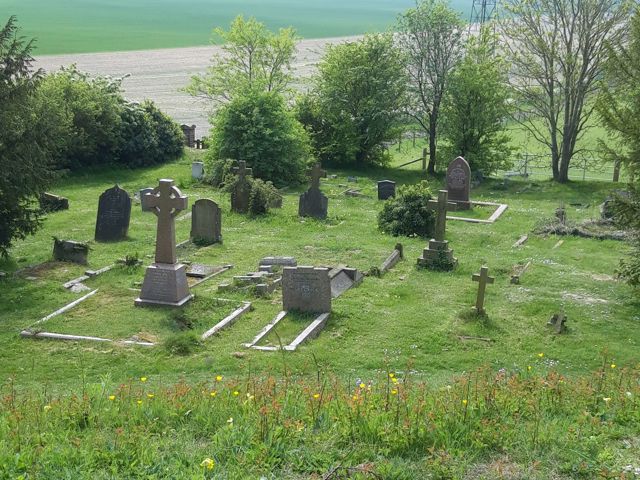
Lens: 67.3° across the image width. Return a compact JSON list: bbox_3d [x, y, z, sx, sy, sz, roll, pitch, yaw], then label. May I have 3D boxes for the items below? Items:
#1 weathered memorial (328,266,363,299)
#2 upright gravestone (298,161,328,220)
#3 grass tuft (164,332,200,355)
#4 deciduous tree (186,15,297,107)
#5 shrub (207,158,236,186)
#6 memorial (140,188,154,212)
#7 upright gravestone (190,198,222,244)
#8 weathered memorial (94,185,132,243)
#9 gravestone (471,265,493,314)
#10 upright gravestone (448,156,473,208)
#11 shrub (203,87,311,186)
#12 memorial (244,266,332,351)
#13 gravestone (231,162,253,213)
[{"bbox_3d":[0.413,0.730,8.450,0.450,0.360,0.720,7,15,21],"label":"weathered memorial"},{"bbox_3d":[-0.204,-1.538,15.064,0.865,1.710,0.227,6,17,14],"label":"upright gravestone"},{"bbox_3d":[-1.887,1.363,6.571,0.460,0.220,0.380,1,15,0],"label":"grass tuft"},{"bbox_3d":[-3.703,-7.103,24.544,5.200,7.300,4.600,1,15,0],"label":"deciduous tree"},{"bbox_3d":[-4.338,-3.047,21.049,1.300,1.150,1.100,1,15,0],"label":"shrub"},{"bbox_3d":[-5.125,-1.229,14.841,0.680,0.720,0.120,5,14,14],"label":"memorial"},{"bbox_3d":[-2.974,-0.495,12.552,0.772,1.112,0.165,7,17,19],"label":"upright gravestone"},{"bbox_3d":[-5.253,-0.679,12.112,0.830,1.450,0.140,11,15,10],"label":"weathered memorial"},{"bbox_3d":[2.598,0.816,7.680,0.340,0.730,0.100,7,14,19],"label":"gravestone"},{"bbox_3d":[5.080,-2.020,17.319,0.824,1.772,0.227,5,16,13],"label":"upright gravestone"},{"bbox_3d":[-2.781,-4.900,22.660,4.223,4.017,4.017,1,16,0],"label":"shrub"},{"bbox_3d":[-0.476,1.034,7.783,0.845,0.803,1.597,5,16,12],"label":"memorial"},{"bbox_3d":[-2.345,-1.581,14.447,0.630,1.560,0.200,5,14,12],"label":"gravestone"}]

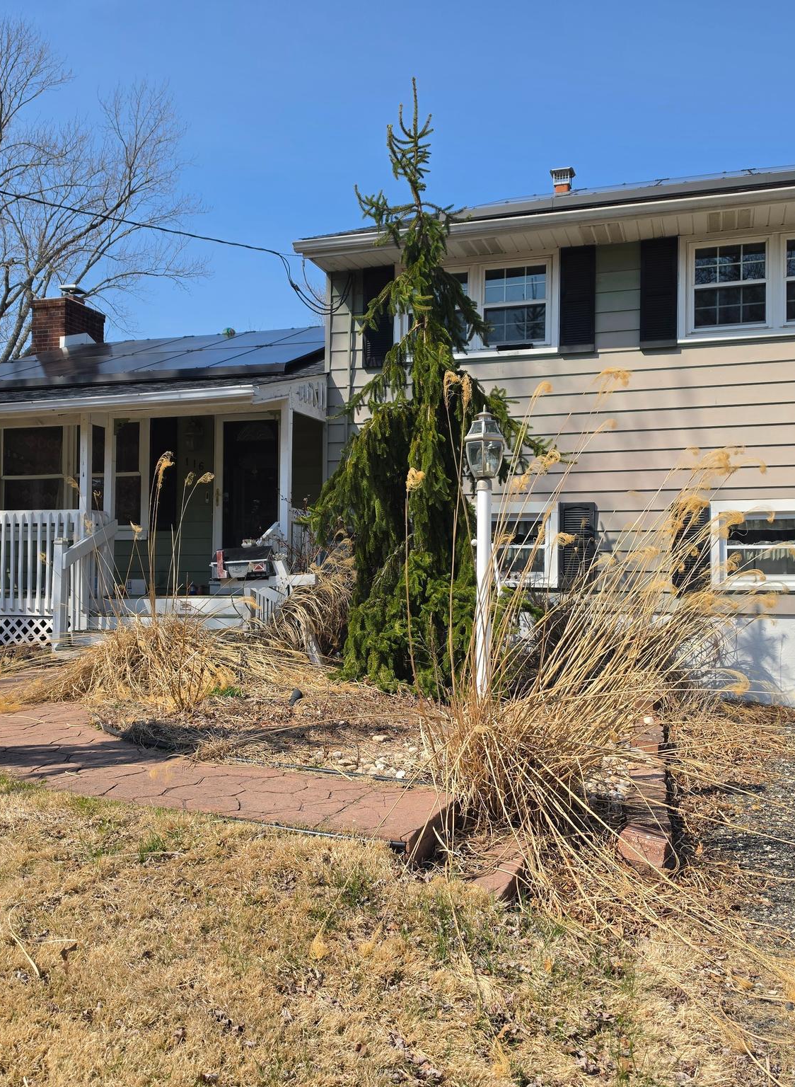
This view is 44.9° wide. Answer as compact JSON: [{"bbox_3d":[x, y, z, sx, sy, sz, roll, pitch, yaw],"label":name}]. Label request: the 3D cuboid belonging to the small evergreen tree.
[{"bbox_3d":[0.218,-1.269,7.900,1.900,5.000,1.900,0,-2,17],"label":"small evergreen tree"}]

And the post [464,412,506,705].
[{"bbox_3d":[0.552,0.136,6.100,0.250,1.960,0.250,0,-2,17],"label":"post"}]

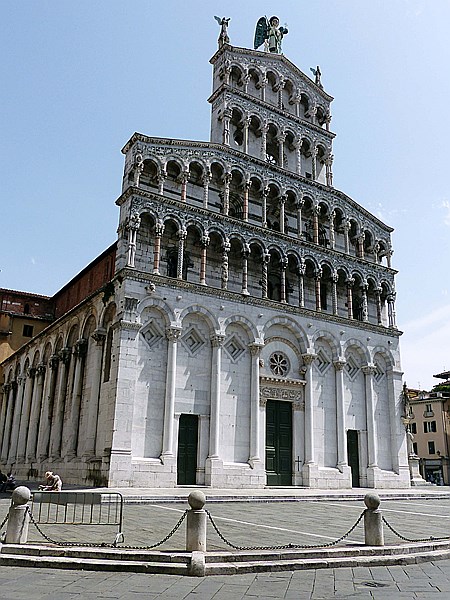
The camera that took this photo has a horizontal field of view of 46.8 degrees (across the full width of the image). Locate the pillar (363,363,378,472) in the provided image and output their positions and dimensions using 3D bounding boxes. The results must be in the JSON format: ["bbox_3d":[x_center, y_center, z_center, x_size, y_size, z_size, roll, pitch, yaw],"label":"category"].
[{"bbox_3d":[12.068,9.551,42.867,0.820,8.200,0.780,13,-22,-30],"label":"pillar"}]

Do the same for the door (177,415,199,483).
[{"bbox_3d":[-2.163,9.088,31.528,1.344,4.036,0.150,13,-22,-30],"label":"door"}]

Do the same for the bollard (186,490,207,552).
[{"bbox_3d":[-0.510,4.127,9.761,0.350,1.050,0.350,1,-18,0],"label":"bollard"}]

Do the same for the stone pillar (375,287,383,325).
[{"bbox_3d":[11.940,0.466,40.246,0.390,3.120,0.390,12,-21,-30],"label":"stone pillar"}]

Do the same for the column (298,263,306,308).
[{"bbox_3d":[5.889,-1.129,39.518,0.470,3.740,0.470,13,-21,-31],"label":"column"}]

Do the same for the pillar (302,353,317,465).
[{"bbox_3d":[6.027,7.679,37.112,0.750,7.754,0.720,1,-18,0],"label":"pillar"}]

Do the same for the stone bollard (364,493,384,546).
[{"bbox_3d":[3.332,4.919,11.673,0.400,1.080,0.400,-3,-18,15],"label":"stone bollard"}]

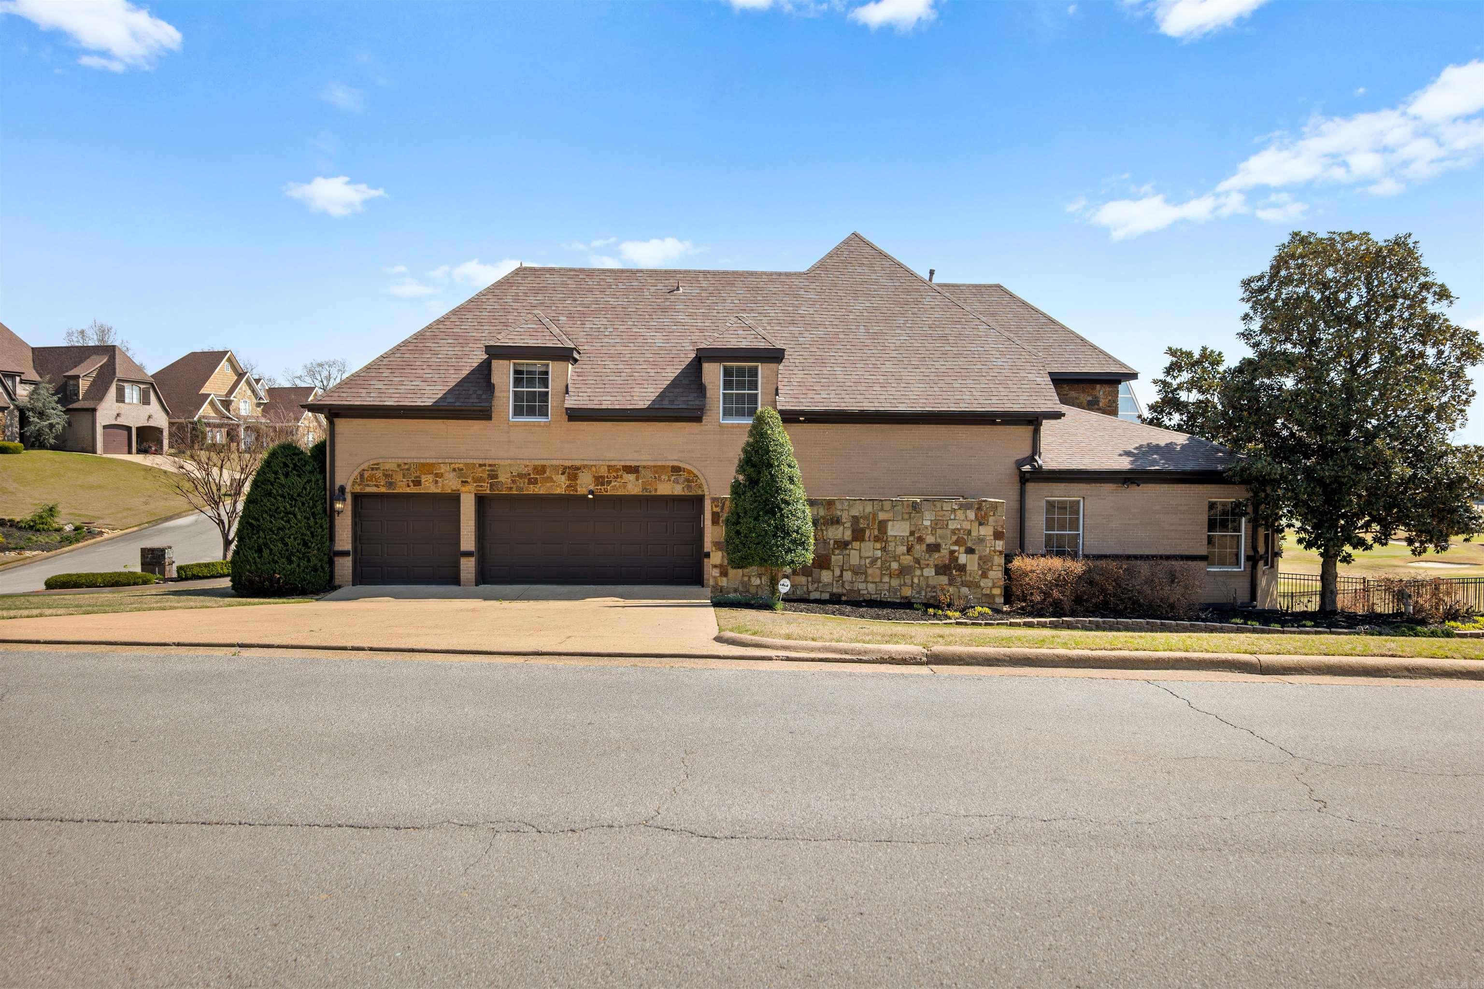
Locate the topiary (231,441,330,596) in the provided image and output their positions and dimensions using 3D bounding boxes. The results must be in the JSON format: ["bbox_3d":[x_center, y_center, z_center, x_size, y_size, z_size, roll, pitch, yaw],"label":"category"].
[{"bbox_3d":[-10.250,0.500,21.050,2.150,3.300,2.150,0,1,-1],"label":"topiary"}]

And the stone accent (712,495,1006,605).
[{"bbox_3d":[2.550,1.270,20.850,6.400,2.300,0.450,0,1,-1],"label":"stone accent"}]

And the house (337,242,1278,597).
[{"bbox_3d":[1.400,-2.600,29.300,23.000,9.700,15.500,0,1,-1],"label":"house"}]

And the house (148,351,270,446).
[{"bbox_3d":[-54.000,-9.100,93.000,13.000,9.800,11.500,1,1,26],"label":"house"}]

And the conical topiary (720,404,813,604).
[{"bbox_3d":[0.555,0.210,19.700,1.900,4.000,1.900,0,1,-1],"label":"conical topiary"}]

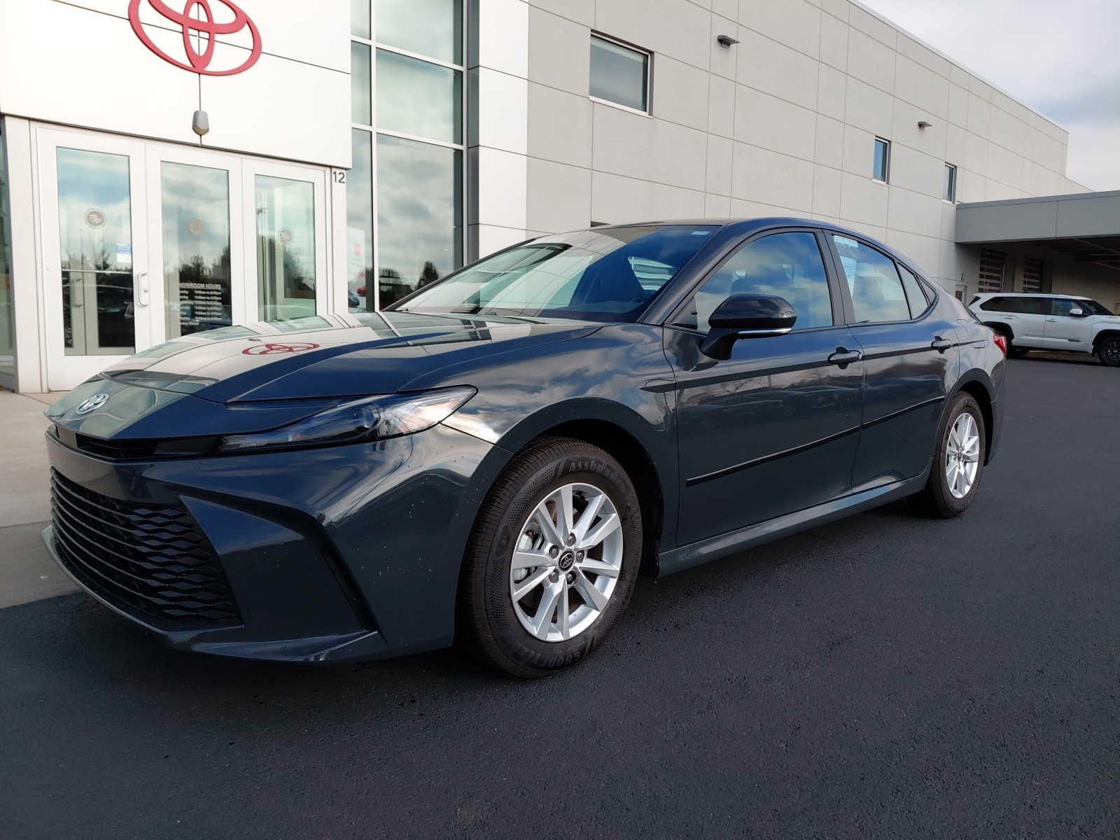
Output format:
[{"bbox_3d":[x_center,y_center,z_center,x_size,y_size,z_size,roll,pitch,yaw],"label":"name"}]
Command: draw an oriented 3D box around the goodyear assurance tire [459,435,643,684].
[{"bbox_3d":[-0.040,0.393,2.381,0.660,0.660,0.220,-6,8,-43],"label":"goodyear assurance tire"}]

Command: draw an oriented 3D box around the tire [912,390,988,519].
[{"bbox_3d":[2.031,0.179,4.290,0.660,0.660,0.220,-6,8,-43],"label":"tire"}]

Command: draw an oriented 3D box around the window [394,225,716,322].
[{"bbox_3d":[-0.096,-0.569,3.308,1.500,0.130,0.900,6,42,47],"label":"window"}]

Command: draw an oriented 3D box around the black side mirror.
[{"bbox_3d":[0.614,-0.310,2.670,0.235,0.215,0.225,-6,8,-43],"label":"black side mirror"}]

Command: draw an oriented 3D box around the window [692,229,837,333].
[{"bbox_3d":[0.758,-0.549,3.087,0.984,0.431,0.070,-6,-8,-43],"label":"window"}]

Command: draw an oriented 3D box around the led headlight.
[{"bbox_3d":[-0.508,-0.005,2.007,0.610,0.160,0.300,-6,8,-43],"label":"led headlight"}]

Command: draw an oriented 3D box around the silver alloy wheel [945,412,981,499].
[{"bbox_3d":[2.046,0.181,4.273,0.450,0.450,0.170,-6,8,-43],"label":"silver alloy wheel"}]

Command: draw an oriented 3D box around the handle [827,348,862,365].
[{"bbox_3d":[1.134,-0.253,3.240,0.255,0.060,0.055,-6,8,-43],"label":"handle"}]

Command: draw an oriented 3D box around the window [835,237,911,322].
[{"bbox_3d":[1.421,-0.636,3.697,0.632,0.397,0.060,-6,-8,-43],"label":"window"}]

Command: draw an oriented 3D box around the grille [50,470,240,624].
[{"bbox_3d":[-1.265,0.297,2.305,0.180,0.340,1.360,-6,8,-43],"label":"grille"}]

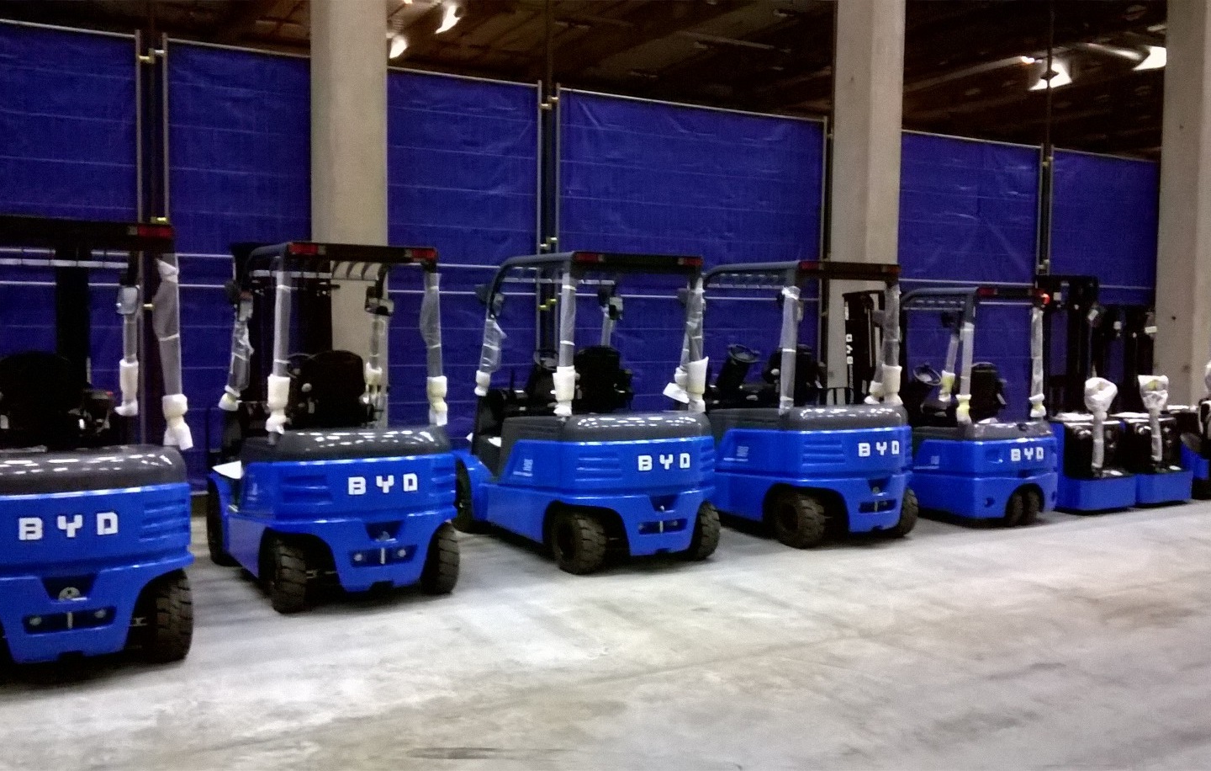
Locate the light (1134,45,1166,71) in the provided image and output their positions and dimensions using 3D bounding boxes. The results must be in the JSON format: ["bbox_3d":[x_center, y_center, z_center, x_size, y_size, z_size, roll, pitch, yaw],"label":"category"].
[{"bbox_3d":[9.949,-5.933,20.415,0.560,0.430,0.560,-1,4,-29],"label":"light"}]

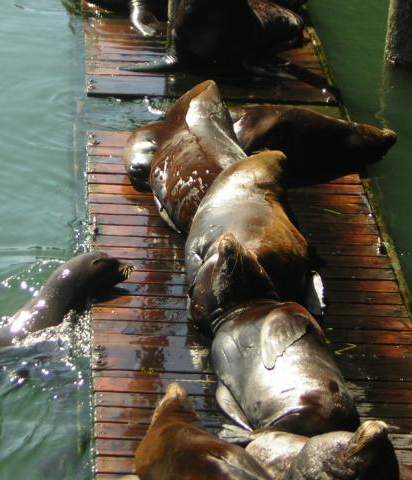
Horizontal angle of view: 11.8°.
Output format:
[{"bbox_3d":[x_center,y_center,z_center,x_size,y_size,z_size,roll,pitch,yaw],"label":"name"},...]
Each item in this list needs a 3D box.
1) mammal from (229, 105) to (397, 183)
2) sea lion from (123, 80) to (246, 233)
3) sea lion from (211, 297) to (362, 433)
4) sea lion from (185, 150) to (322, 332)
[{"bbox_3d":[0.411,-0.631,12.023,1.550,0.500,0.540,2,23,-5],"label":"mammal"},{"bbox_3d":[-0.100,-0.538,11.622,0.660,0.580,1.450,8,24,9],"label":"sea lion"},{"bbox_3d":[0.367,0.496,9.428,0.640,0.470,1.450,-1,24,-11],"label":"sea lion"},{"bbox_3d":[0.265,-0.116,10.728,0.700,0.560,1.720,6,23,4],"label":"sea lion"}]

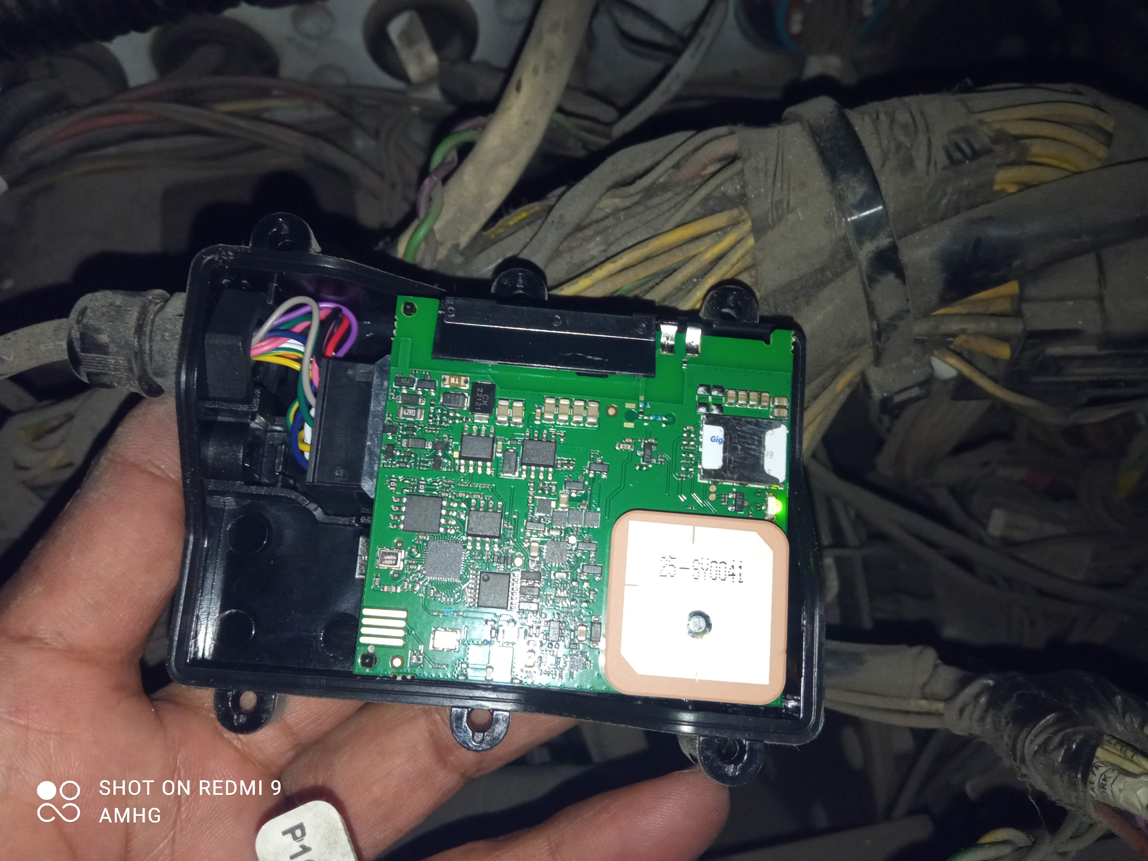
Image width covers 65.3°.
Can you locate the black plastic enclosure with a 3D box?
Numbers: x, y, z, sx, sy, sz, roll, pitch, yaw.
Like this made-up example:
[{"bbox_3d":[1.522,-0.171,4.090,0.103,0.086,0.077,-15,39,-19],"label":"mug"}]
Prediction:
[{"bbox_3d":[-0.011,0.010,0.136,0.092,0.024,0.074,5,79,-1],"label":"black plastic enclosure"}]

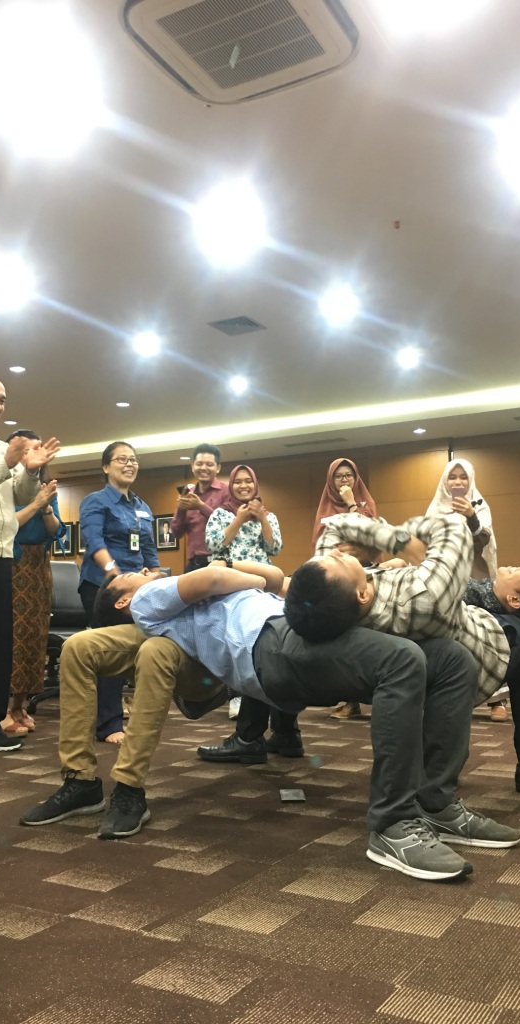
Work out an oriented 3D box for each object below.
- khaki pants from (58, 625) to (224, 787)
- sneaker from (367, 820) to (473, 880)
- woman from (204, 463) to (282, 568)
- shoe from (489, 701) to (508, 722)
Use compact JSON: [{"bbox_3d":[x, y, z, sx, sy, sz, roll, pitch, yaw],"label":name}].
[{"bbox_3d":[-0.299,0.594,2.761,0.440,0.470,0.640,-5,-8,34],"label":"khaki pants"},{"bbox_3d":[0.366,0.772,2.004,0.110,0.115,0.298,5,-9,-38],"label":"sneaker"},{"bbox_3d":[-0.093,0.457,5.031,0.460,1.490,0.340,0,-7,-5],"label":"woman"},{"bbox_3d":[1.356,1.126,4.896,0.100,0.100,0.250,-2,-7,14],"label":"shoe"}]

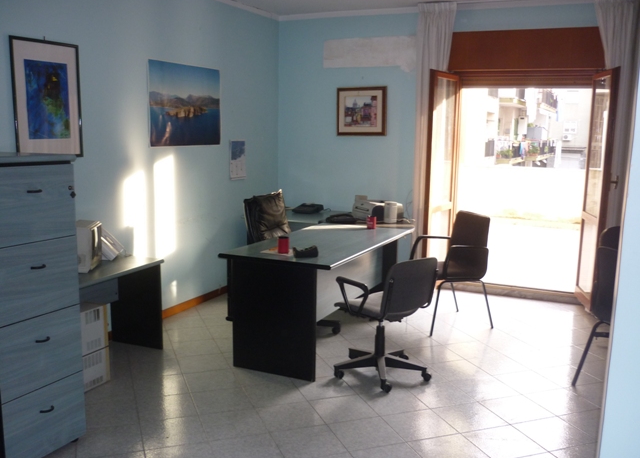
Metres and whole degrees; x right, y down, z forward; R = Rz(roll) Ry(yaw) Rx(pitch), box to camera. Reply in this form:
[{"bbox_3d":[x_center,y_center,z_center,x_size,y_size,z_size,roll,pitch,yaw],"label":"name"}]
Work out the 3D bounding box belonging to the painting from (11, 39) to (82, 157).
[{"bbox_3d":[-1.642,-0.779,3.700,0.025,0.700,0.500,5,10,25],"label":"painting"}]

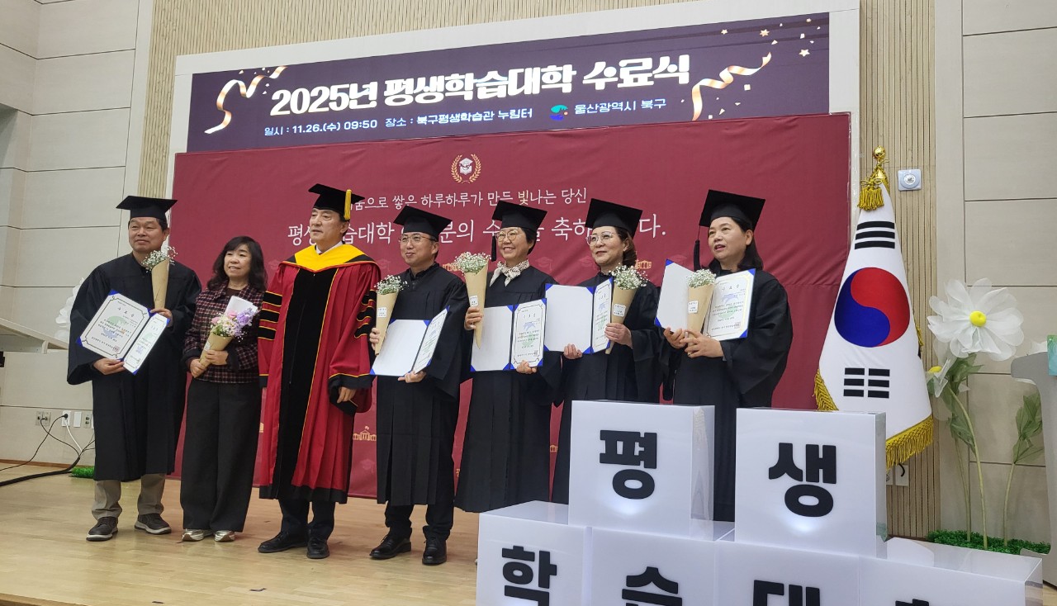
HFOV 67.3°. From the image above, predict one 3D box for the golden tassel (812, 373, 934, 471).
[{"bbox_3d":[2.002,0.701,4.600,0.640,0.580,0.280,0,-5,19],"label":"golden tassel"}]

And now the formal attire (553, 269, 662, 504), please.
[{"bbox_3d":[0.367,0.413,3.655,0.540,1.126,0.430,1,-5,15],"label":"formal attire"}]

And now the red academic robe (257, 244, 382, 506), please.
[{"bbox_3d":[-1.057,0.353,4.030,0.580,1.304,0.410,1,-5,13],"label":"red academic robe"}]

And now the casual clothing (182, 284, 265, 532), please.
[{"bbox_3d":[-1.598,0.541,4.147,0.420,1.282,0.320,2,-5,3],"label":"casual clothing"}]

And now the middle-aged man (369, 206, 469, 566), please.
[{"bbox_3d":[-0.538,0.361,3.901,0.500,1.712,0.430,1,-5,12],"label":"middle-aged man"}]

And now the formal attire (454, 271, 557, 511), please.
[{"bbox_3d":[-0.105,0.403,3.803,0.530,1.181,0.430,1,-5,10],"label":"formal attire"}]

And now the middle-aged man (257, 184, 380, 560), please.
[{"bbox_3d":[-1.055,0.304,4.034,0.580,1.823,0.430,1,-5,13],"label":"middle-aged man"}]

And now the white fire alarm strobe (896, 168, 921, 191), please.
[{"bbox_3d":[2.295,-0.741,4.779,0.123,0.123,0.045,0,-5,17],"label":"white fire alarm strobe"}]

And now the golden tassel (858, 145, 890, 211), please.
[{"bbox_3d":[1.913,-0.693,4.395,0.180,0.370,0.110,0,-5,17],"label":"golden tassel"}]

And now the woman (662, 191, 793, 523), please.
[{"bbox_3d":[0.869,0.366,3.450,0.570,1.736,0.460,-2,-7,40],"label":"woman"}]

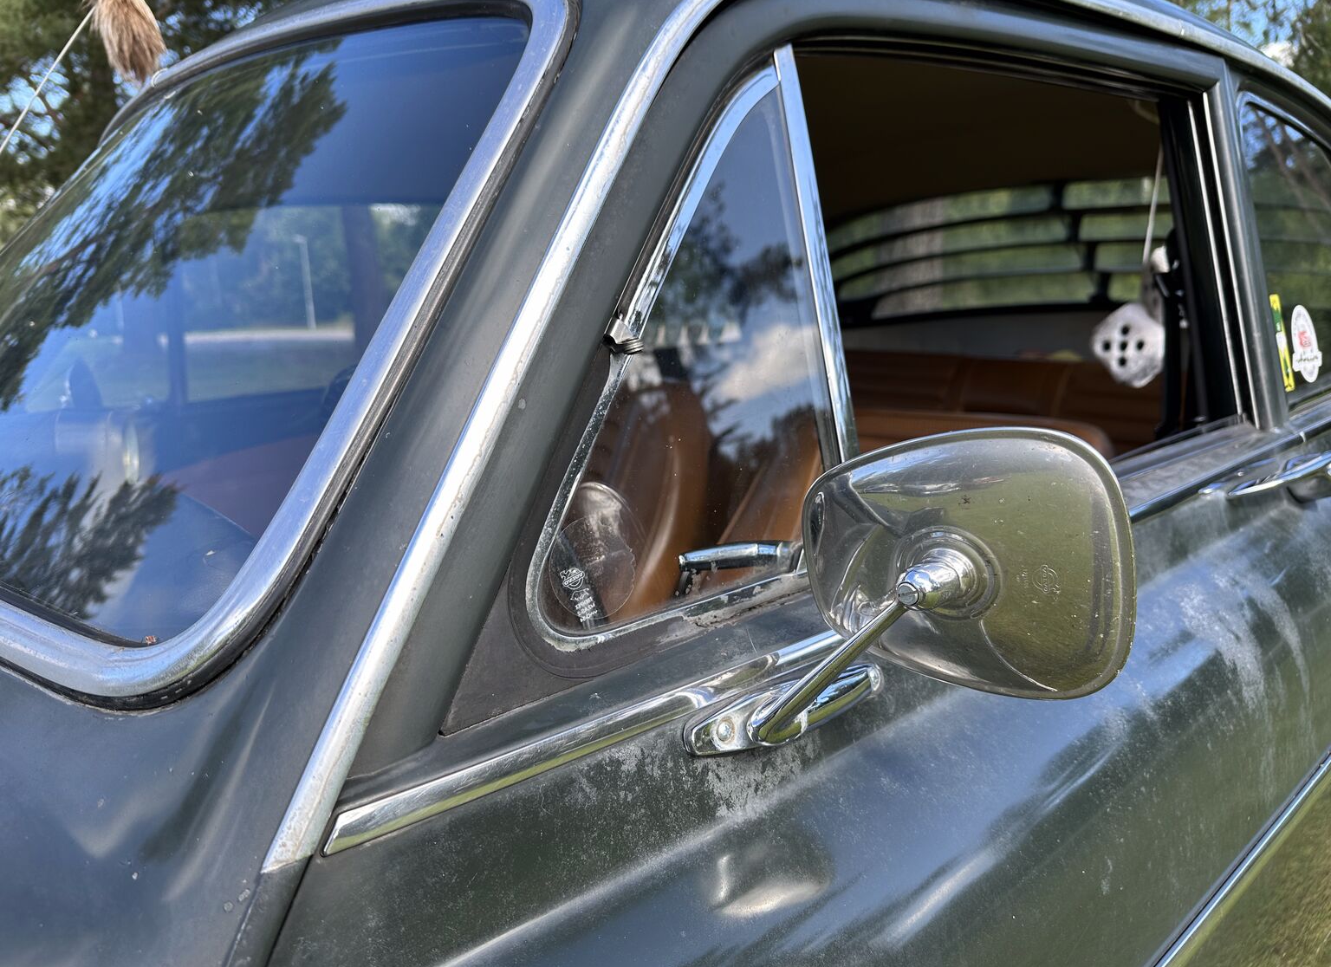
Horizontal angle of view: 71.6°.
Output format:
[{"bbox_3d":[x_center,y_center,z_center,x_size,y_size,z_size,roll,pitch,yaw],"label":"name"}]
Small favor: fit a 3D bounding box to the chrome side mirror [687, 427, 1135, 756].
[{"bbox_3d":[0.131,0.064,0.466,0.179,0.191,0.150,14,21,39],"label":"chrome side mirror"}]

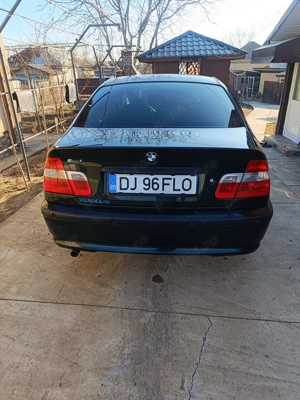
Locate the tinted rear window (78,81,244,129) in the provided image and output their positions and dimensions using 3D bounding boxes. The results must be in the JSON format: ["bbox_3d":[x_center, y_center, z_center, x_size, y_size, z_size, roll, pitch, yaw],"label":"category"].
[{"bbox_3d":[0.073,-0.801,2.300,1.280,0.110,0.710,1,49,4],"label":"tinted rear window"}]

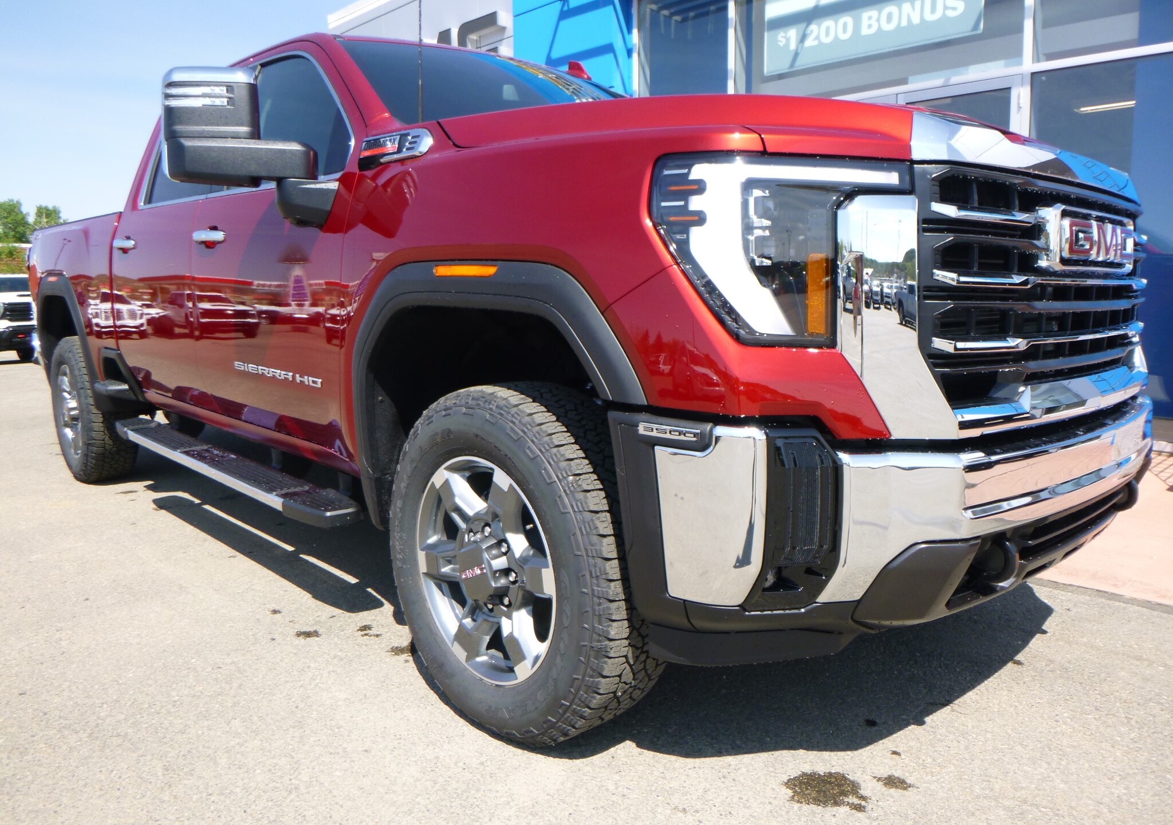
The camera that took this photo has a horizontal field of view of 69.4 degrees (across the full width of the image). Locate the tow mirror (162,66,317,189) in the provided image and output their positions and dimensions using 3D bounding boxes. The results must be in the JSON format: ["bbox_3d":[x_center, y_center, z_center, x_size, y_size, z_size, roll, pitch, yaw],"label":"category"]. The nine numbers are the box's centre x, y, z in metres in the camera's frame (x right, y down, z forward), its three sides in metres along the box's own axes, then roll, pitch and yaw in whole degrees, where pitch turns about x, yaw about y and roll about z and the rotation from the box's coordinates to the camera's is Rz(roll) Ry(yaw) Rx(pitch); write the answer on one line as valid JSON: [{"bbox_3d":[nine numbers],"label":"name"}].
[{"bbox_3d":[-0.904,-0.721,2.204,0.348,0.298,0.192,-9,11,-40],"label":"tow mirror"}]

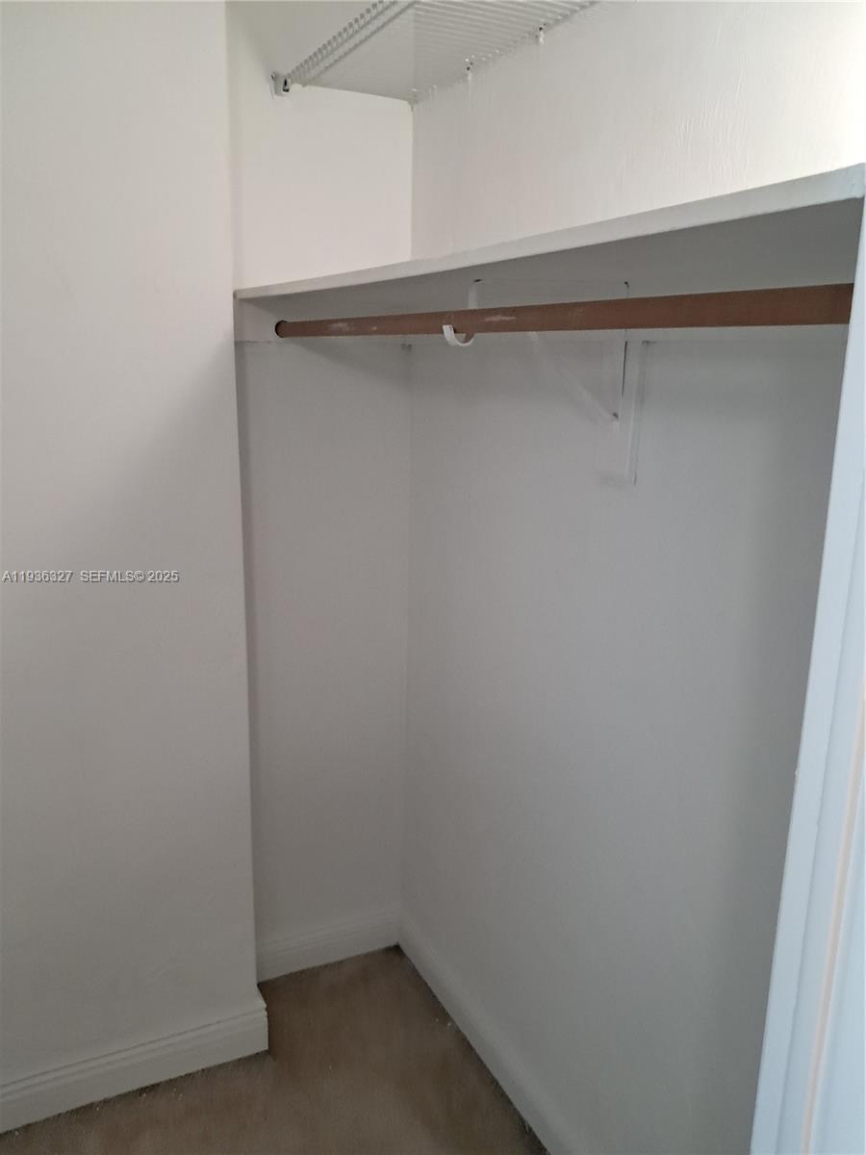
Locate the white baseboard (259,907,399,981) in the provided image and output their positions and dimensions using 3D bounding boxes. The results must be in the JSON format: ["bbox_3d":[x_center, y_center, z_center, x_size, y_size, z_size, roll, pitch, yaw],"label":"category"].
[{"bbox_3d":[-0.291,0.994,2.448,0.439,0.117,0.016,-6,16,-26],"label":"white baseboard"}]

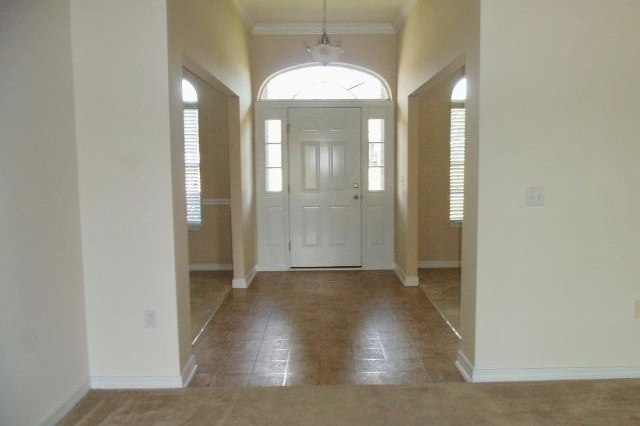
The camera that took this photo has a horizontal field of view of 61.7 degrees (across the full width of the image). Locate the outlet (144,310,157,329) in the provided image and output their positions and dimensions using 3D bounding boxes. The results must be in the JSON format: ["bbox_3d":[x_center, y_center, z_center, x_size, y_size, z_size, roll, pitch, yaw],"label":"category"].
[{"bbox_3d":[-1.026,0.648,3.261,0.074,0.118,0.012,-1,5,0],"label":"outlet"}]

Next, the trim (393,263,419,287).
[{"bbox_3d":[1.016,0.720,6.395,0.155,0.092,0.953,-1,5,0],"label":"trim"}]

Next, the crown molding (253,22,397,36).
[{"bbox_3d":[0.043,-2.259,6.589,1.790,0.125,0.100,-1,5,0],"label":"crown molding"}]

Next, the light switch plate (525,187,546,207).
[{"bbox_3d":[1.272,-0.096,3.184,0.116,0.116,0.012,-1,5,0],"label":"light switch plate"}]

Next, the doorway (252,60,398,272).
[{"bbox_3d":[0.059,-0.573,6.846,1.755,2.620,0.160,-1,5,0],"label":"doorway"}]

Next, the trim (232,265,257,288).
[{"bbox_3d":[-0.891,0.750,6.407,0.160,0.092,0.953,-1,5,0],"label":"trim"}]

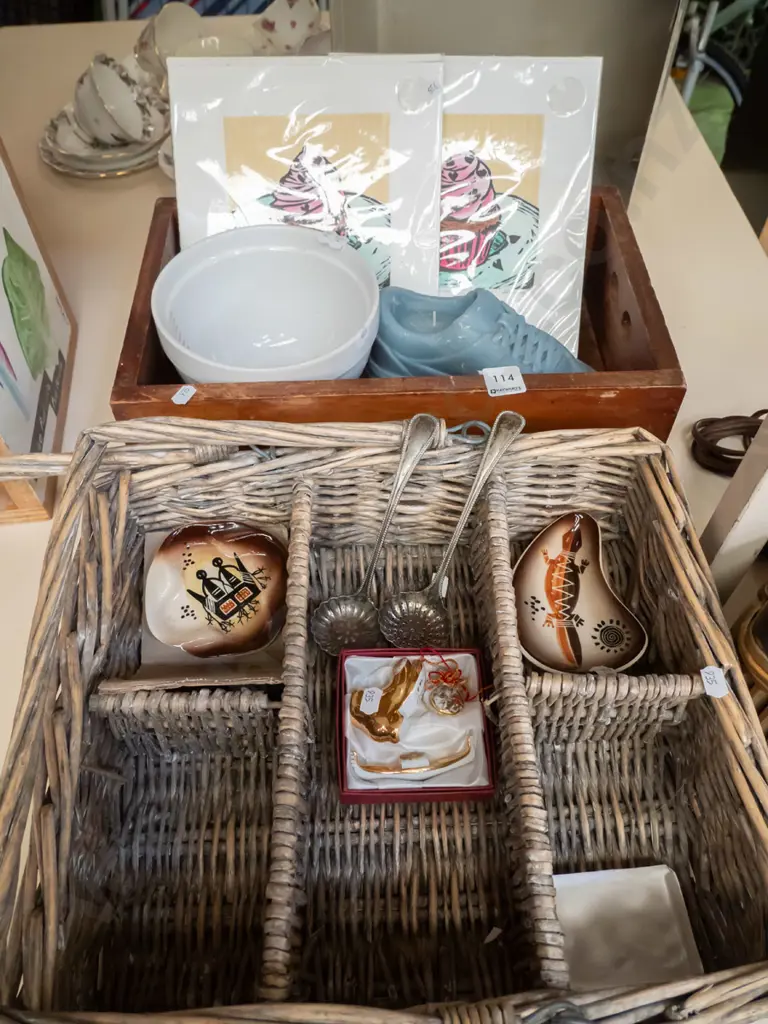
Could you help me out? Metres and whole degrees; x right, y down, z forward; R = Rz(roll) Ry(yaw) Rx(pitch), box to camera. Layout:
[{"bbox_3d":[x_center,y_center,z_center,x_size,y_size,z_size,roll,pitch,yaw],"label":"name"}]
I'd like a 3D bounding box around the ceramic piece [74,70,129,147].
[{"bbox_3d":[-0.304,-0.429,0.891,0.058,0.098,0.098,-19,51,22],"label":"ceramic piece"}]

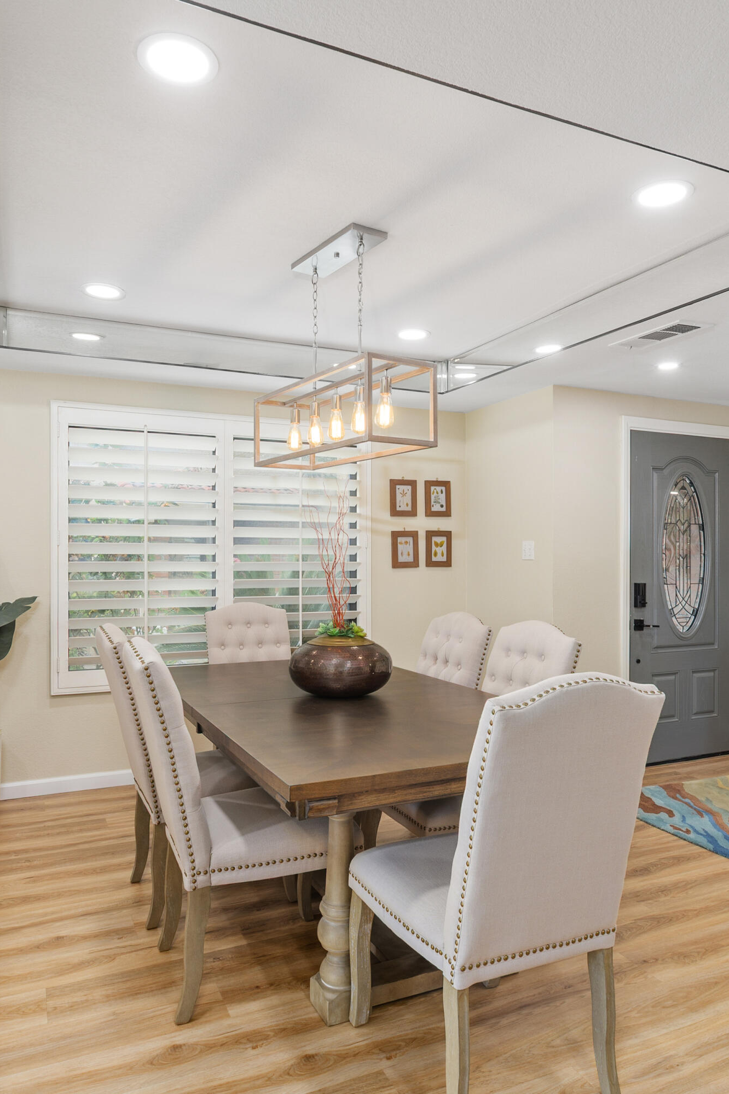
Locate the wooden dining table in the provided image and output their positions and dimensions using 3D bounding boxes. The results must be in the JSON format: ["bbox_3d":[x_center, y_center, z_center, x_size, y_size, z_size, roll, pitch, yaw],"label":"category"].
[{"bbox_3d":[-0.127,0.944,2.832,1.065,0.762,2.120,0,-1,-25],"label":"wooden dining table"}]

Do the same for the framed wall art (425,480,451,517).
[{"bbox_3d":[0.509,-0.328,5.049,0.207,0.246,0.020,0,-1,-25],"label":"framed wall art"}]

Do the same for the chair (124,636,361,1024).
[{"bbox_3d":[-0.395,0.796,2.268,0.655,1.035,0.485,0,-1,-25],"label":"chair"}]

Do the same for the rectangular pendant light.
[{"bbox_3d":[-0.108,-0.493,2.867,0.289,0.289,0.900,1,-1,-33],"label":"rectangular pendant light"}]

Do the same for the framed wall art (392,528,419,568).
[{"bbox_3d":[0.275,0.020,4.935,0.204,0.247,0.020,0,-1,-25],"label":"framed wall art"}]

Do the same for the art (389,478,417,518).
[{"bbox_3d":[0.265,-0.326,4.935,0.201,0.250,0.020,0,-1,-25],"label":"art"}]

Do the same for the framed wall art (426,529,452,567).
[{"bbox_3d":[0.514,0.019,4.996,0.207,0.240,0.020,0,-1,-25],"label":"framed wall art"}]

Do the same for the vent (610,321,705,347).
[{"bbox_3d":[1.339,-0.949,3.323,0.200,0.015,0.410,0,-1,-25],"label":"vent"}]

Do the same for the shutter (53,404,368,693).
[{"bbox_3d":[-0.824,0.014,4.364,1.919,1.604,0.080,0,-1,-25],"label":"shutter"}]

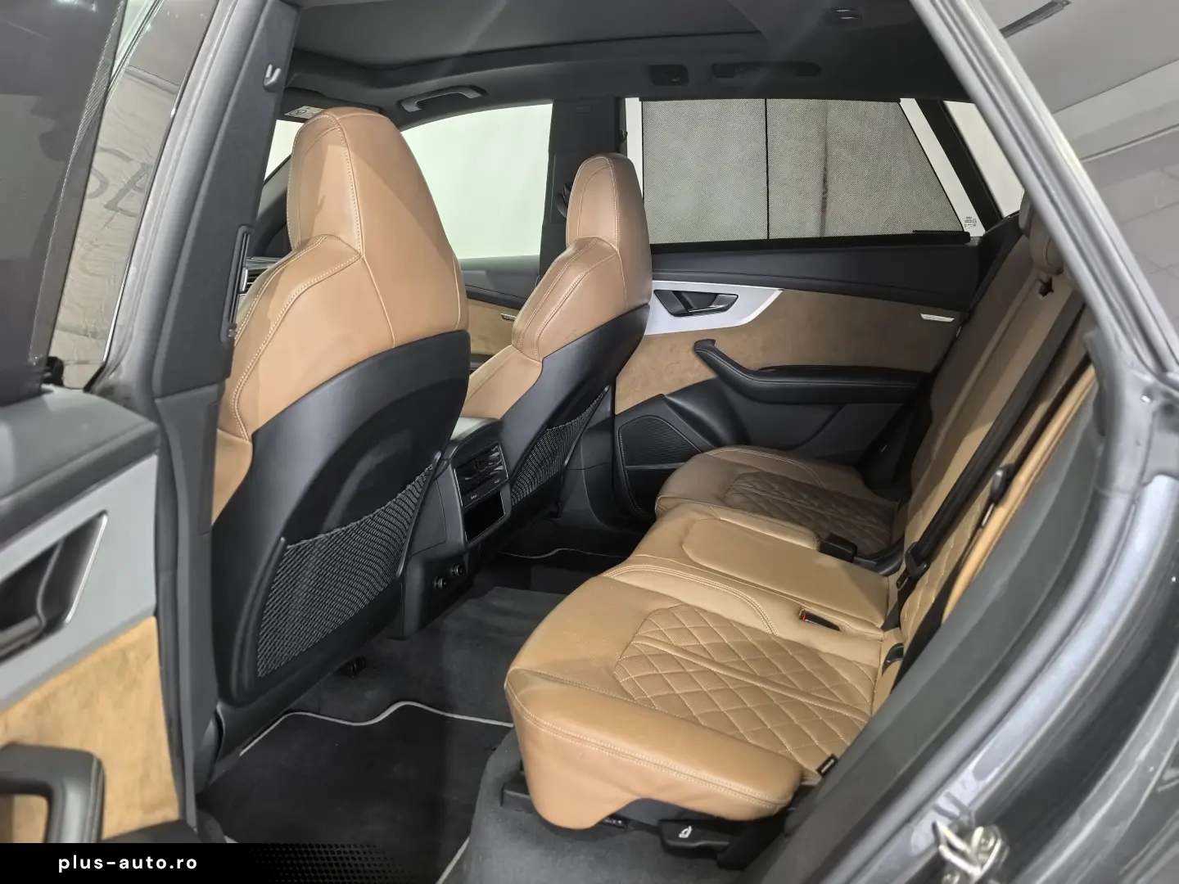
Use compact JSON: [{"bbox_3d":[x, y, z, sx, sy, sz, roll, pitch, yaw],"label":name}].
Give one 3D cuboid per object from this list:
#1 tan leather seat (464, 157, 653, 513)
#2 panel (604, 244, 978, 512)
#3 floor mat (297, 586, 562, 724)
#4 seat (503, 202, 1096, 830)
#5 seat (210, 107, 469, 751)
[{"bbox_3d":[-0.292,-0.174,2.221,0.860,0.985,0.560,4,14,18],"label":"tan leather seat"},{"bbox_3d":[0.499,-0.123,2.388,0.940,0.810,0.140,4,14,18],"label":"panel"},{"bbox_3d":[-0.222,0.416,1.871,0.540,0.110,0.510,4,14,18],"label":"floor mat"},{"bbox_3d":[0.492,-0.036,1.609,0.850,0.870,1.420,4,14,18],"label":"seat"},{"bbox_3d":[-0.638,-0.028,1.551,0.850,1.000,0.560,4,14,18],"label":"seat"}]

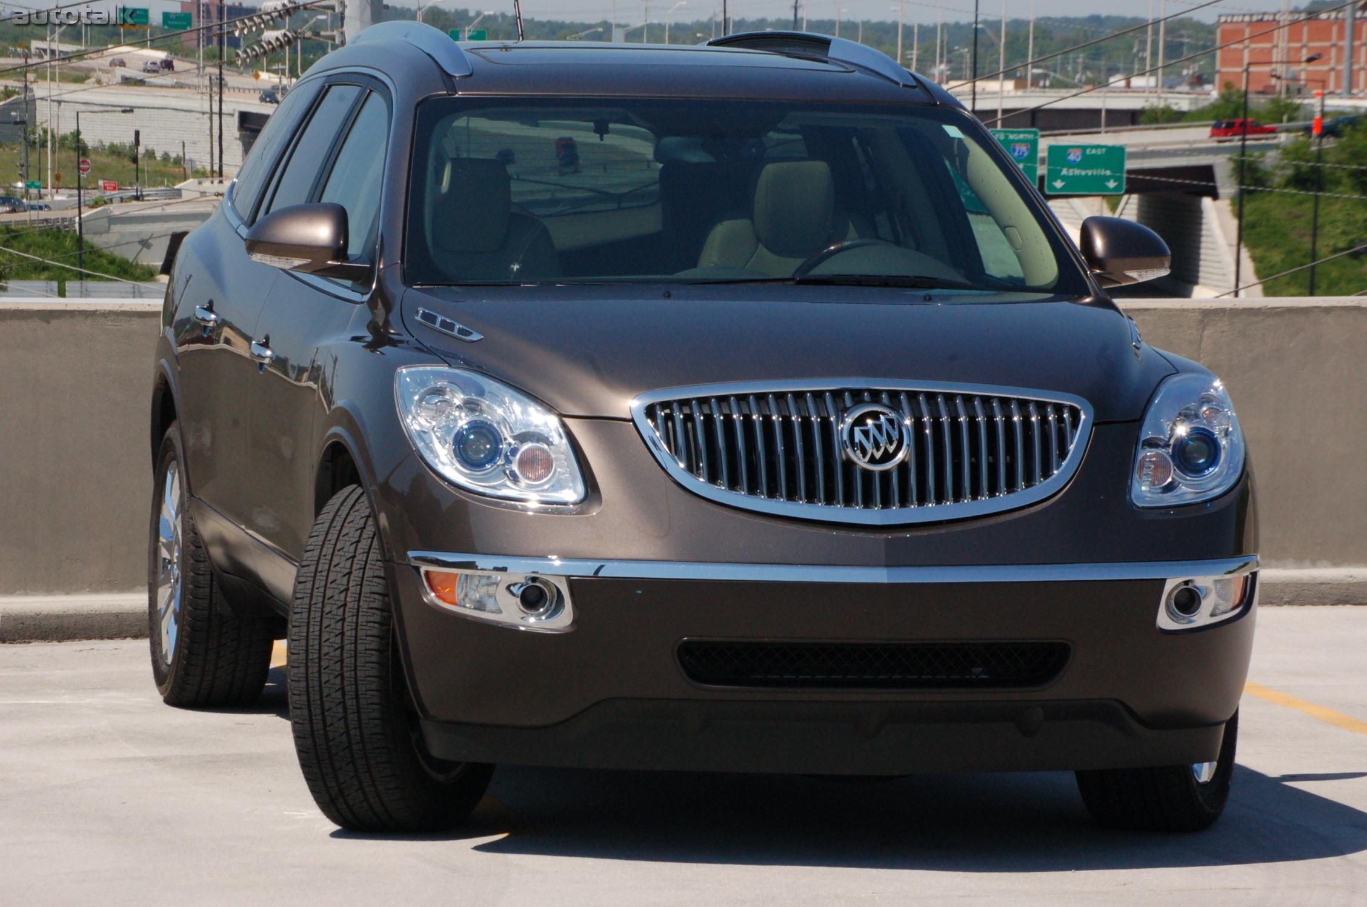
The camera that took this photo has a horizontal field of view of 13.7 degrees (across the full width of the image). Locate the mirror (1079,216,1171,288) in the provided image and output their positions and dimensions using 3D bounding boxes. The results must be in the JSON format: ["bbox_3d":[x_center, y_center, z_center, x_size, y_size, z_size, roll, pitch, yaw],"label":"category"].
[{"bbox_3d":[1.015,-0.463,13.252,0.280,0.172,0.185,1,2,-12],"label":"mirror"}]

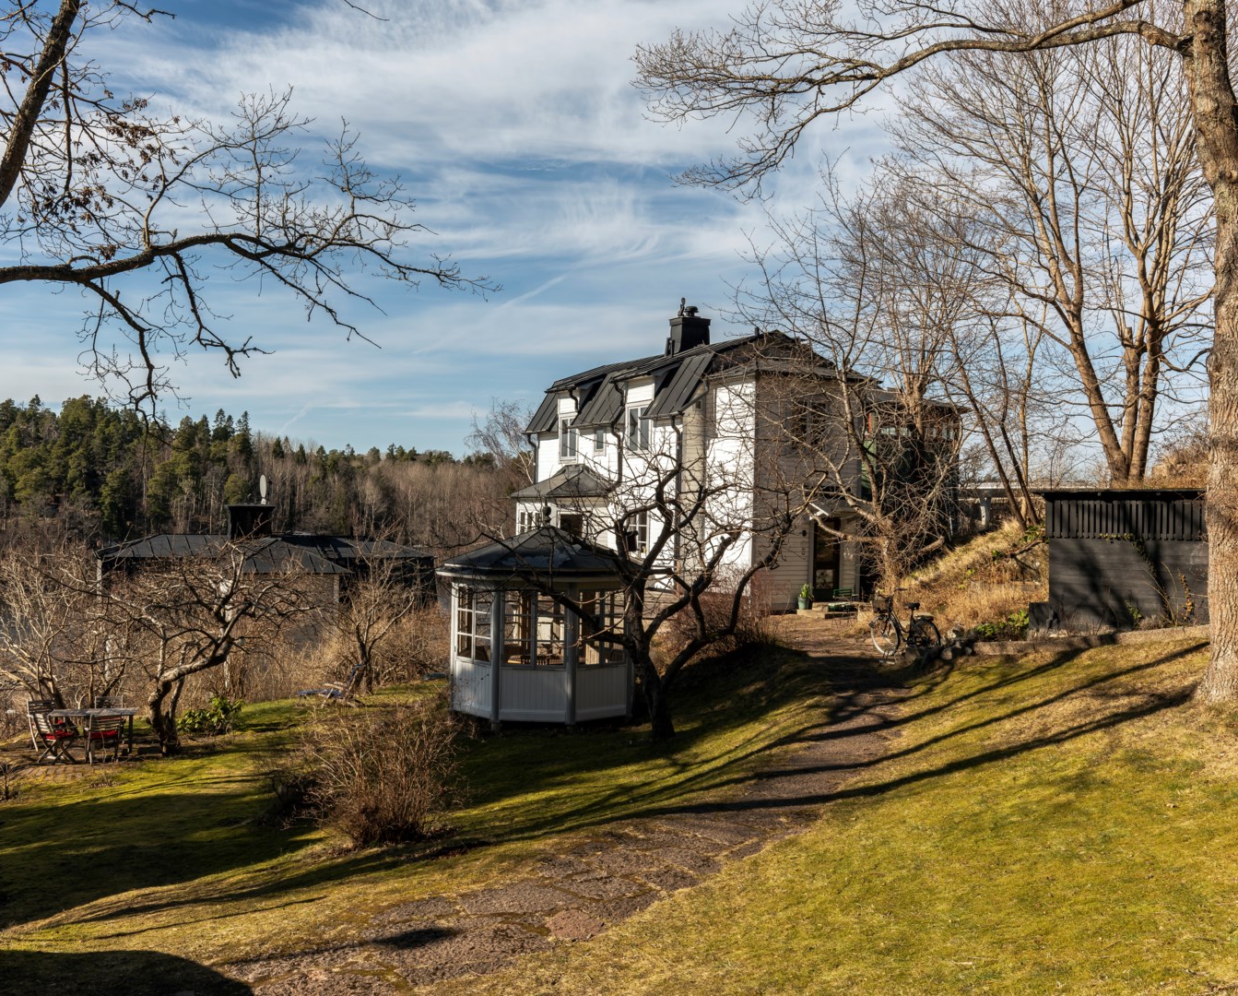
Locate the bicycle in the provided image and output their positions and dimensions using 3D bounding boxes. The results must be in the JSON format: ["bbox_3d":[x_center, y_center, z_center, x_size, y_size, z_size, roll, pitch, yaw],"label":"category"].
[{"bbox_3d":[4.919,2.171,20.100,1.750,1.100,0.580,1,-1,-37],"label":"bicycle"}]

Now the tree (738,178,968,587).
[{"bbox_3d":[5.038,-2.474,25.000,4.925,8.791,4.400,1,-1,11],"label":"tree"}]

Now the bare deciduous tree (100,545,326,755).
[{"bbox_3d":[-7.244,2.748,20.800,4.014,3.636,3.400,1,-1,-19],"label":"bare deciduous tree"}]

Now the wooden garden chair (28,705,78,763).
[{"bbox_3d":[-10.108,4.221,20.800,0.550,0.950,0.620,1,-1,37],"label":"wooden garden chair"}]

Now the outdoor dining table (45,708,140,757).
[{"bbox_3d":[-9.630,4.298,21.297,1.550,0.730,0.750,1,-1,-9],"label":"outdoor dining table"}]

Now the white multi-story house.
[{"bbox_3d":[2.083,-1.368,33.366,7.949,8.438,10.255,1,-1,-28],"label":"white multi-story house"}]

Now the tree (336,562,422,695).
[{"bbox_3d":[-5.123,2.778,24.800,1.845,2.841,1.850,1,-1,-12],"label":"tree"}]

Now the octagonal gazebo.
[{"bbox_3d":[-1.270,1.928,18.836,3.250,3.079,3.250,1,-1,-6],"label":"octagonal gazebo"}]

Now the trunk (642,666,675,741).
[{"bbox_3d":[0.552,2.892,16.400,0.462,1.055,0.420,1,-1,2],"label":"trunk"}]

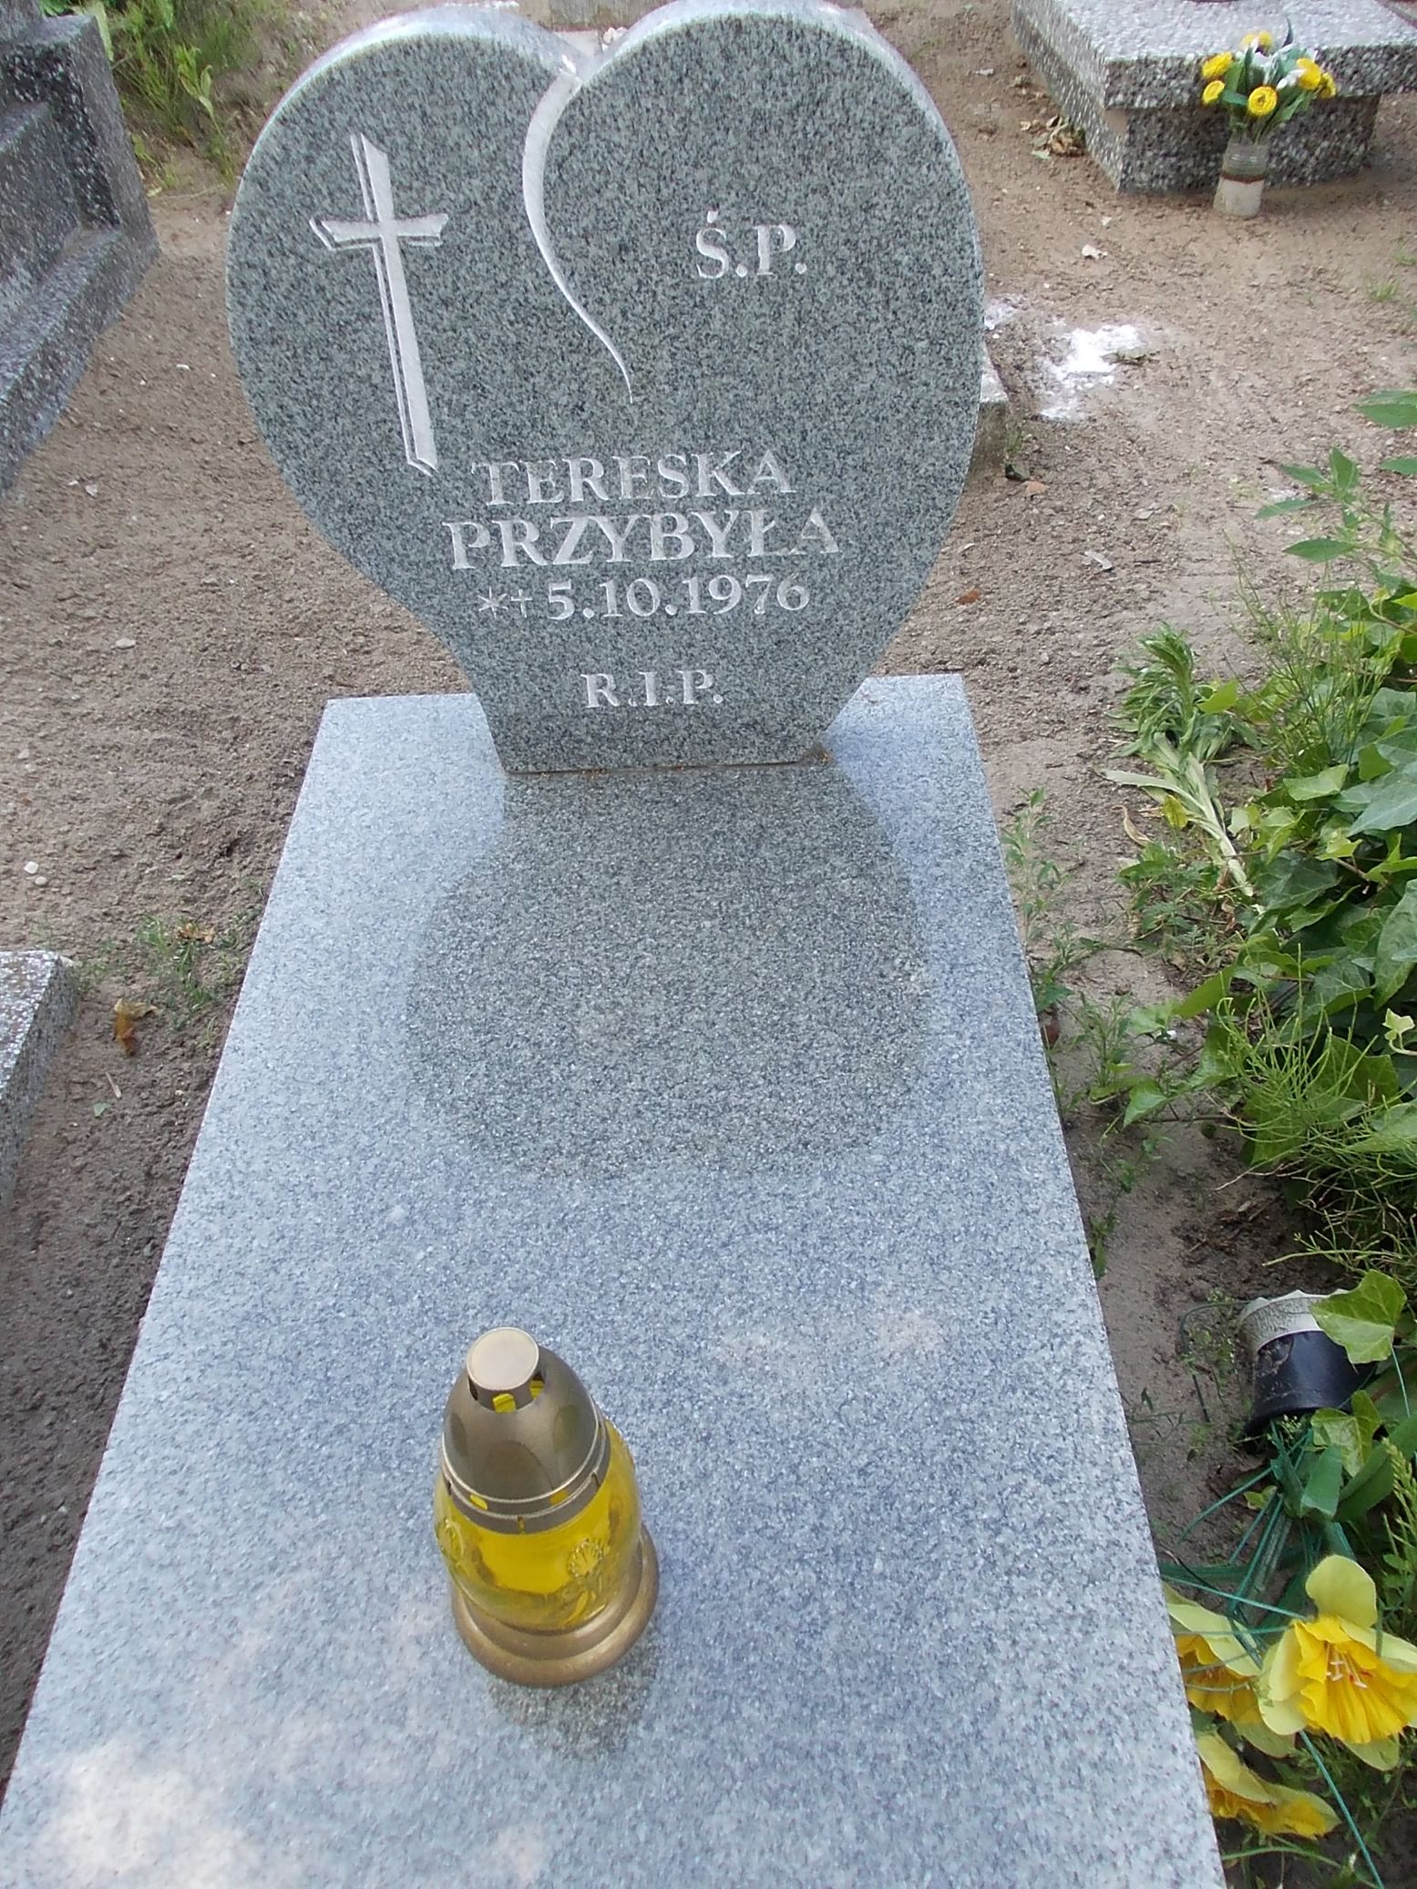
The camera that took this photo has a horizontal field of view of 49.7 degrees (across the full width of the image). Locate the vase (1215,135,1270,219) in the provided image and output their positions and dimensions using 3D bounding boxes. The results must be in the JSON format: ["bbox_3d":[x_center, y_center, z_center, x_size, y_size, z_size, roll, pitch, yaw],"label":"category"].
[{"bbox_3d":[0.958,-1.375,2.734,0.081,0.112,0.081,-2,45,1],"label":"vase"}]

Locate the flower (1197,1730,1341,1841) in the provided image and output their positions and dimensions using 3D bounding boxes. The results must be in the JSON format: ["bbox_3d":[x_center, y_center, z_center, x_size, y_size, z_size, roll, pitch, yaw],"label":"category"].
[{"bbox_3d":[0.317,0.486,0.884,0.095,0.080,0.050,22,69,23],"label":"flower"}]

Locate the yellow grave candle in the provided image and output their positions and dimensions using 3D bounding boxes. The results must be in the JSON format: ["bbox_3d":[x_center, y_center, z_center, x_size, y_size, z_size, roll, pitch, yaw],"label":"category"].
[{"bbox_3d":[-0.089,0.276,0.783,0.116,0.242,0.116,-2,45,1],"label":"yellow grave candle"}]

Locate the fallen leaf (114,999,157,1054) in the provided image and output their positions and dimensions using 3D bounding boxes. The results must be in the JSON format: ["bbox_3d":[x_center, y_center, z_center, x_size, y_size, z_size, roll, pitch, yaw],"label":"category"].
[{"bbox_3d":[-0.528,0.075,1.408,0.044,0.022,0.060,-2,45,1],"label":"fallen leaf"}]

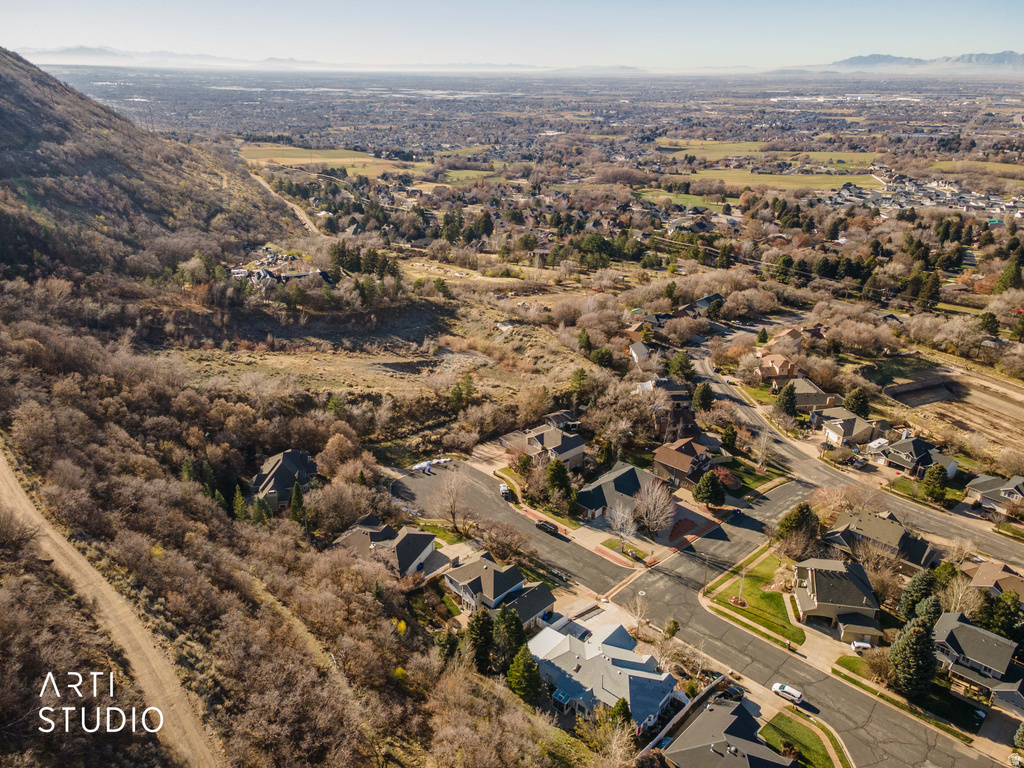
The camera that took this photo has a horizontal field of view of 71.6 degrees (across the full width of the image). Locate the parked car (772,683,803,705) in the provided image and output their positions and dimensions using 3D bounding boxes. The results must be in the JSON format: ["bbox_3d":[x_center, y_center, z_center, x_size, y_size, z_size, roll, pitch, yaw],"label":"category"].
[{"bbox_3d":[48.190,53.850,124.180,4.750,1.650,1.870,18,30,35],"label":"parked car"}]

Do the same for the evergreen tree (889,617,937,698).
[{"bbox_3d":[66.830,44.930,117.490,7.000,15.500,7.000,0,24,0],"label":"evergreen tree"}]

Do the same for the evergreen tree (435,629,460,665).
[{"bbox_3d":[-11.500,46.330,126.130,4.270,6.850,4.270,0,24,0],"label":"evergreen tree"}]

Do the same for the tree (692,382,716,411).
[{"bbox_3d":[59.740,4.250,220.540,6.130,9.860,6.130,0,24,0],"label":"tree"}]

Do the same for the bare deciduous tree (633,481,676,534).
[{"bbox_3d":[32.220,28.140,160.700,10.020,13.440,10.020,0,24,0],"label":"bare deciduous tree"}]

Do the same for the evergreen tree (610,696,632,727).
[{"bbox_3d":[17.810,53.663,116.004,3.676,6.238,3.676,0,24,0],"label":"evergreen tree"}]

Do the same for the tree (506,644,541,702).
[{"bbox_3d":[1.960,47.520,117.980,5.390,11.000,5.390,0,24,0],"label":"tree"}]

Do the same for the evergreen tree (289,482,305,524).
[{"bbox_3d":[-49.710,27.850,162.790,3.180,12.260,3.180,0,24,0],"label":"evergreen tree"}]

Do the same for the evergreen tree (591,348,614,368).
[{"bbox_3d":[37.450,-10.532,292.563,9.683,6.769,9.683,0,24,0],"label":"evergreen tree"}]

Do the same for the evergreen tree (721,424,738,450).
[{"bbox_3d":[61.260,14.870,199.070,3.980,7.170,3.980,0,24,0],"label":"evergreen tree"}]

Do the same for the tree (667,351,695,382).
[{"bbox_3d":[66.373,-7.077,277.387,10.939,11.226,10.939,0,24,0],"label":"tree"}]

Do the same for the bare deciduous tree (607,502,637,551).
[{"bbox_3d":[24.626,32.184,158.004,6.454,12.539,6.454,0,24,0],"label":"bare deciduous tree"}]

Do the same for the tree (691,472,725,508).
[{"bbox_3d":[48.470,25.990,174.150,7.770,10.290,7.770,0,24,0],"label":"tree"}]

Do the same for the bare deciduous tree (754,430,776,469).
[{"bbox_3d":[70.010,18.150,195.910,6.290,11.690,6.290,0,24,0],"label":"bare deciduous tree"}]

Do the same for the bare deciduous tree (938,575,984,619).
[{"bbox_3d":[87.660,42.282,138.305,8.571,10.840,8.571,0,24,0],"label":"bare deciduous tree"}]

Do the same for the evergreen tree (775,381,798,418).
[{"bbox_3d":[93.305,5.125,239.763,7.598,12.365,7.598,0,24,0],"label":"evergreen tree"}]

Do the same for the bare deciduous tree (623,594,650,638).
[{"bbox_3d":[23.010,42.810,131.050,4.710,9.310,4.710,0,24,0],"label":"bare deciduous tree"}]

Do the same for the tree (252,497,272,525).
[{"bbox_3d":[-58.190,29.430,164.890,4.230,7.740,4.230,0,24,0],"label":"tree"}]

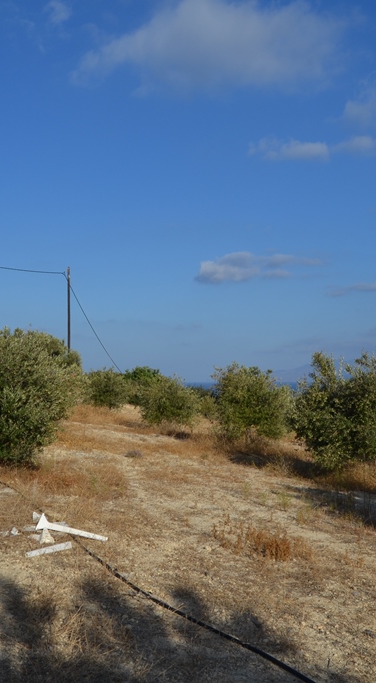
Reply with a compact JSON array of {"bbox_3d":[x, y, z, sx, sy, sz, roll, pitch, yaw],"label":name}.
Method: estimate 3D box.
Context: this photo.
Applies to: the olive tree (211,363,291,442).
[{"bbox_3d":[1.709,1.668,21.000,2.050,2.100,2.050,0,-3,0],"label":"olive tree"}]

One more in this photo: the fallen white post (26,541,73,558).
[{"bbox_3d":[-1.293,1.946,7.165,0.452,0.050,0.055,-4,0,-37],"label":"fallen white post"}]

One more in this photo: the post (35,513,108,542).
[{"bbox_3d":[-1.138,1.870,7.600,0.703,0.170,0.070,14,-29,0],"label":"post"}]

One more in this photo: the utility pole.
[{"bbox_3d":[-7.294,-0.551,47.000,0.200,8.100,0.200,0,-3,0],"label":"utility pole"}]

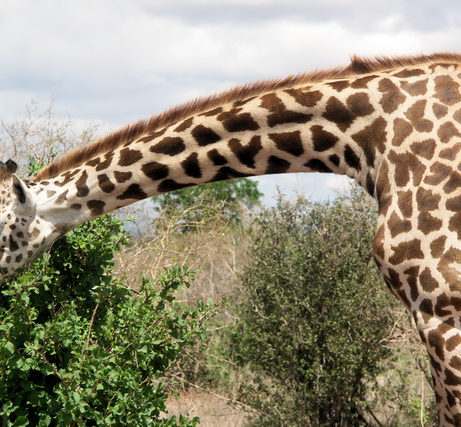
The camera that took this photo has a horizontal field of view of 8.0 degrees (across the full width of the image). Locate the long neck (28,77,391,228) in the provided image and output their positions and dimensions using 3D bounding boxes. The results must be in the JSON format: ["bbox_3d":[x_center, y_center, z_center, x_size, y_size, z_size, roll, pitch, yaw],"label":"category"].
[{"bbox_3d":[-0.066,-0.201,15.300,1.768,0.645,0.400,-12,0,0],"label":"long neck"}]

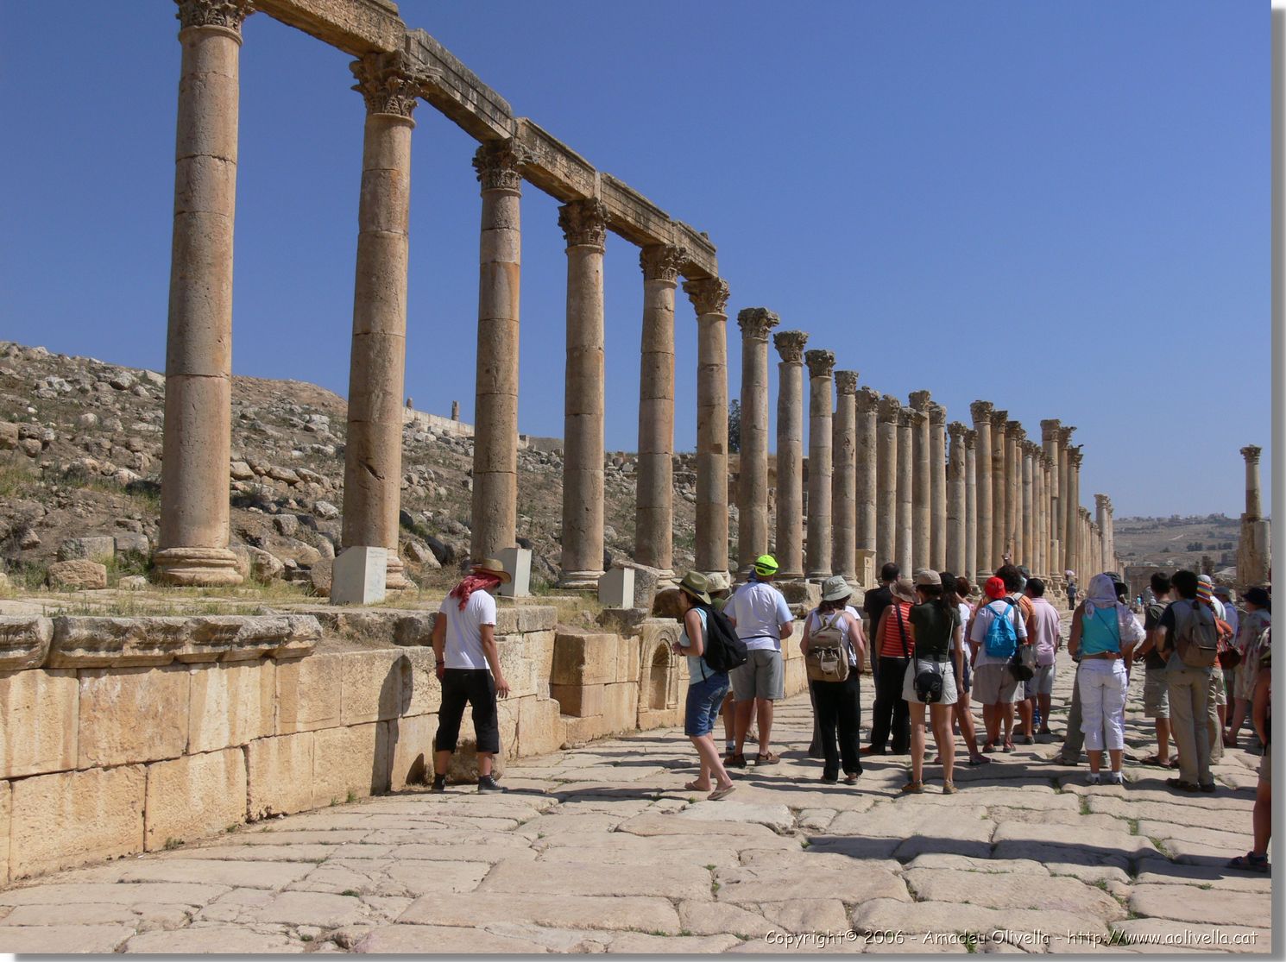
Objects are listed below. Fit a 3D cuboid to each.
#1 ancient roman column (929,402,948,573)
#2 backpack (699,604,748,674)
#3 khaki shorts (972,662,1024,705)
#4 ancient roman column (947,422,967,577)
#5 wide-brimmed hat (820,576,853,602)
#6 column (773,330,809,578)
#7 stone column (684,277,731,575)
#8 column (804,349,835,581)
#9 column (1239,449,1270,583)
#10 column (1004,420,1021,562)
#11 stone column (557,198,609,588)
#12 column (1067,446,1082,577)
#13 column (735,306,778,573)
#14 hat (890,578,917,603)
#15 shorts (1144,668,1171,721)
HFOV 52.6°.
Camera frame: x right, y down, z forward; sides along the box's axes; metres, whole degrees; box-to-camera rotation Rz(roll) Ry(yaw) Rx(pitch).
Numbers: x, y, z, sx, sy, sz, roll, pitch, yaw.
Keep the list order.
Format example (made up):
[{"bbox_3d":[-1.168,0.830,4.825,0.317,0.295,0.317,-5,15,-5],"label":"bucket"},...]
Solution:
[{"bbox_3d":[13.583,0.645,60.053,1.020,8.270,1.020,-1,-5,22],"label":"ancient roman column"},{"bbox_3d":[0.598,1.175,9.650,0.240,0.490,0.310,-22,-15,27],"label":"backpack"},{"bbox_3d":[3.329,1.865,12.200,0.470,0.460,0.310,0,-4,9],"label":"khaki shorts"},{"bbox_3d":[13.569,0.958,56.274,0.880,7.050,0.880,-1,-5,22],"label":"ancient roman column"},{"bbox_3d":[1.520,0.846,10.200,0.270,0.170,0.300,-4,5,41],"label":"wide-brimmed hat"},{"bbox_3d":[3.889,-0.643,34.306,0.920,6.745,0.920,-1,-5,22],"label":"column"},{"bbox_3d":[1.470,-1.067,27.665,0.920,6.660,0.920,-2,-5,25],"label":"stone column"},{"bbox_3d":[5.524,-0.355,40.332,0.970,7.470,0.970,-1,-5,22],"label":"column"},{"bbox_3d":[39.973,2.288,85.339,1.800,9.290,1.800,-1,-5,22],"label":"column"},{"bbox_3d":[23.820,1.242,84.471,1.250,10.320,1.250,-1,-5,22],"label":"column"},{"bbox_3d":[-0.980,-1.543,22.600,0.950,6.814,0.950,1,-4,0],"label":"stone column"},{"bbox_3d":[33.077,2.498,100.413,1.150,10.386,1.150,-2,-5,25],"label":"column"},{"bbox_3d":[2.900,-0.857,33.919,1.020,7.410,1.020,-1,-5,22],"label":"column"},{"bbox_3d":[2.418,1.013,12.100,0.270,0.170,0.310,4,6,-37],"label":"hat"},{"bbox_3d":[4.615,1.866,11.563,0.400,0.498,0.310,4,-5,-35],"label":"shorts"}]

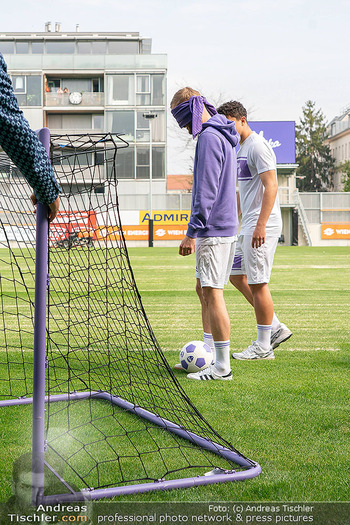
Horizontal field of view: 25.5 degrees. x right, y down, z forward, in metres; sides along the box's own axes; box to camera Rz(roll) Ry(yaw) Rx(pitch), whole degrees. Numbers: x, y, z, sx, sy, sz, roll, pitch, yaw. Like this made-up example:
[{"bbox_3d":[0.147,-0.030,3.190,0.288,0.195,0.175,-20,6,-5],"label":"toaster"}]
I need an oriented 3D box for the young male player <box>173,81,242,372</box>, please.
[{"bbox_3d":[0.204,-0.192,4.916,0.450,1.833,0.500,0,3,8],"label":"young male player"}]

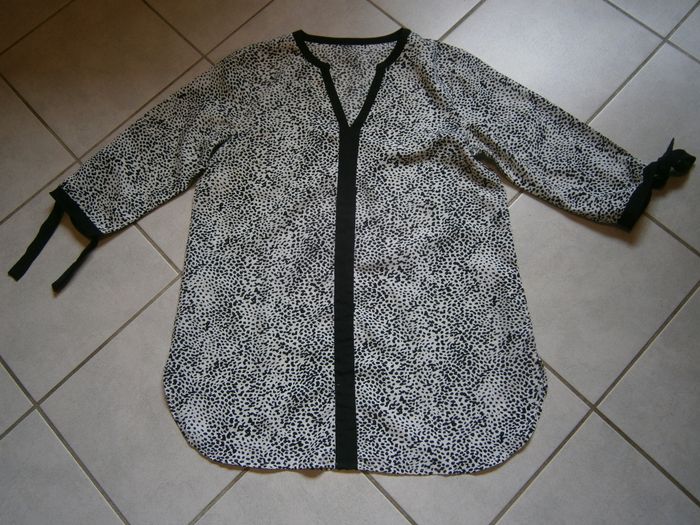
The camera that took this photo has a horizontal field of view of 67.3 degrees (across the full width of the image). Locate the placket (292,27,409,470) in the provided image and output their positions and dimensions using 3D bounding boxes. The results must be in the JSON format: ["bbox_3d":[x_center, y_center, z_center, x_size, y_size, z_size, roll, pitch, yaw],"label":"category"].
[{"bbox_3d":[0.000,-0.076,0.912,0.235,0.020,0.815,0,73,3],"label":"placket"}]

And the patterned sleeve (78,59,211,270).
[{"bbox_3d":[-0.342,-0.216,0.967,0.395,0.030,0.164,-42,76,-9],"label":"patterned sleeve"}]

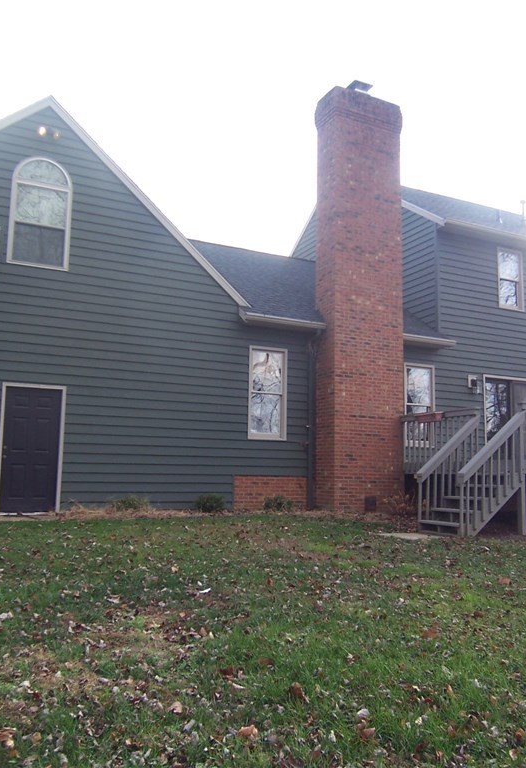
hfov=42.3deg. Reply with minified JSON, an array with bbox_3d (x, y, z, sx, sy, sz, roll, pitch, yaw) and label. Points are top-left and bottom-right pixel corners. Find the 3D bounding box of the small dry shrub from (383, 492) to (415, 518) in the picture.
[{"bbox_3d":[2.614,2.307,13.031,0.600,0.453,0.550,1,-7,0],"label":"small dry shrub"}]

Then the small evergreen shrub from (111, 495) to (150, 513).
[{"bbox_3d":[-2.228,2.024,11.437,0.580,0.329,0.500,5,-8,-26],"label":"small evergreen shrub"}]

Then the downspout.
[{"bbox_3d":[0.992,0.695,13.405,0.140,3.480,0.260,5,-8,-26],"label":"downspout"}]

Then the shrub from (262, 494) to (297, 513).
[{"bbox_3d":[0.307,2.224,12.677,0.580,0.327,0.500,5,-8,-26],"label":"shrub"}]

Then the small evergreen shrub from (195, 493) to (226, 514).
[{"bbox_3d":[-0.931,2.111,12.073,0.500,0.368,0.450,5,-8,-26],"label":"small evergreen shrub"}]

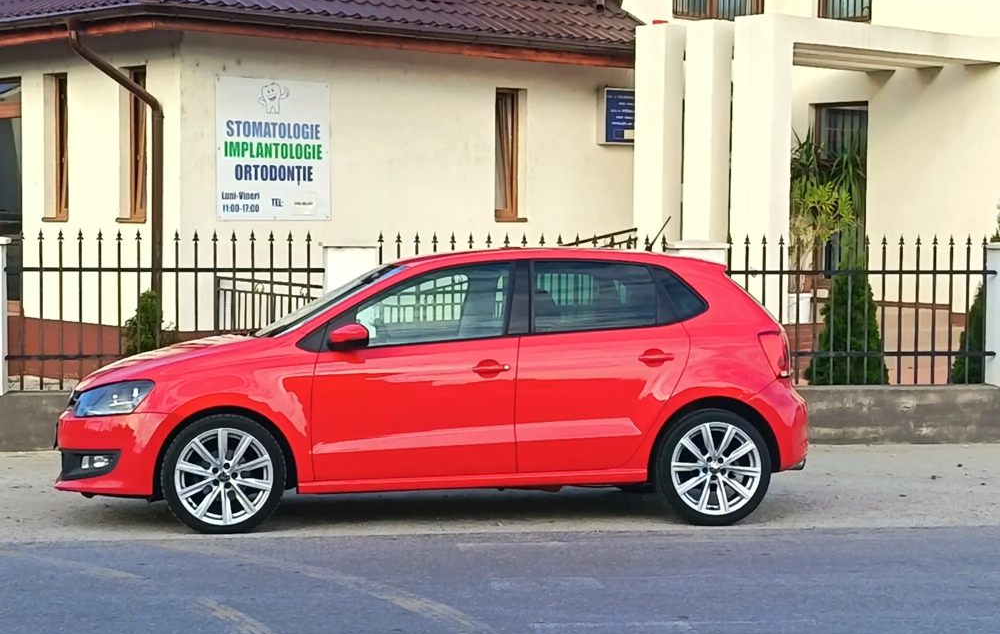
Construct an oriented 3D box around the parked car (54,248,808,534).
[{"bbox_3d":[-0.325,0.287,9.870,3.970,1.445,1.700,0,4,-10],"label":"parked car"}]

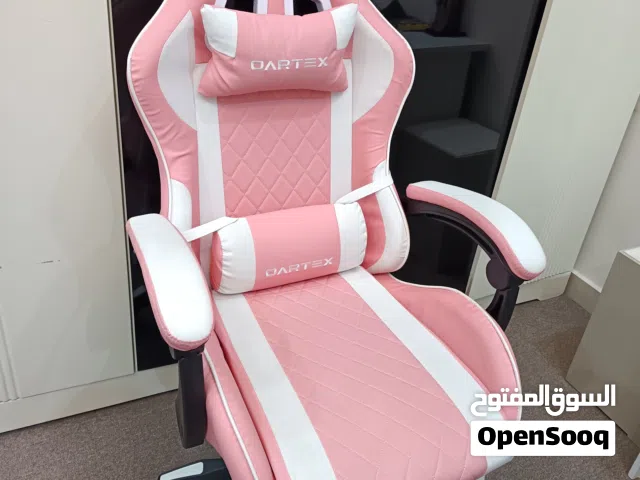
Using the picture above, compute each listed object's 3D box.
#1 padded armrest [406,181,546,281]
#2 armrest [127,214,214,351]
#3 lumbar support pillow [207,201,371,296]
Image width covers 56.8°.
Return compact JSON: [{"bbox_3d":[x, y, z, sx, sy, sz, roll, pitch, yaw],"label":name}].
[{"bbox_3d":[0.287,-0.041,1.103,0.071,0.078,0.329,-11,34,-28],"label":"padded armrest"},{"bbox_3d":[-0.221,0.041,0.854,0.071,0.078,0.329,-8,33,-24],"label":"armrest"},{"bbox_3d":[-0.057,0.005,1.164,0.310,0.156,0.106,-9,21,-26],"label":"lumbar support pillow"}]

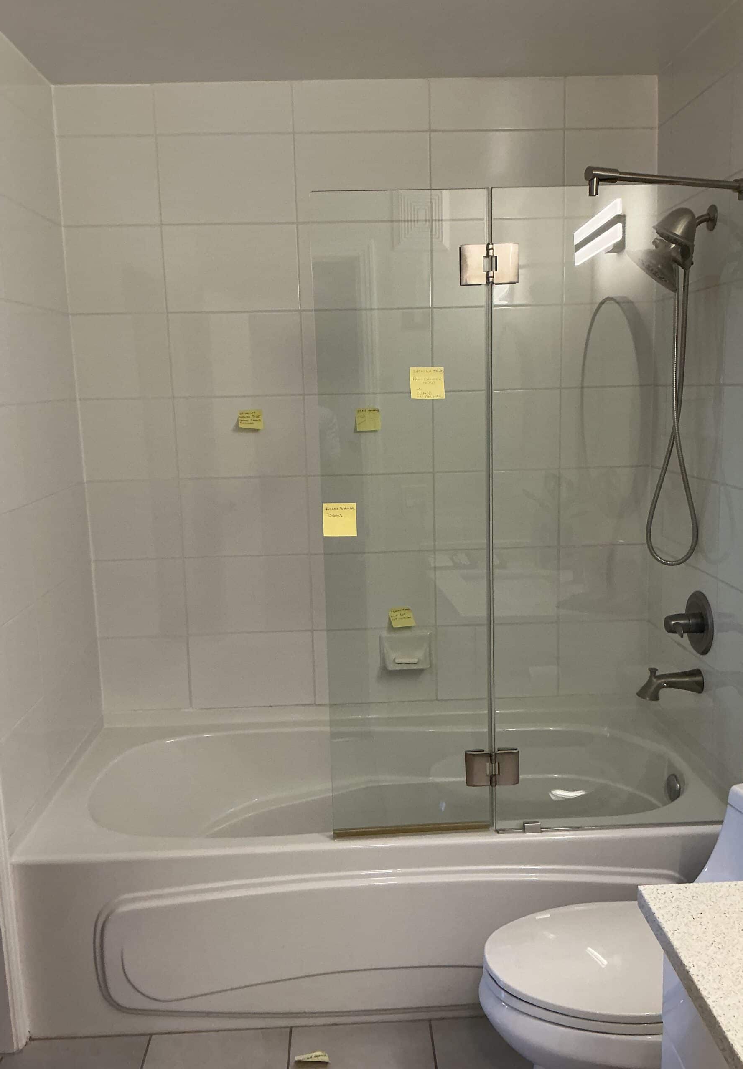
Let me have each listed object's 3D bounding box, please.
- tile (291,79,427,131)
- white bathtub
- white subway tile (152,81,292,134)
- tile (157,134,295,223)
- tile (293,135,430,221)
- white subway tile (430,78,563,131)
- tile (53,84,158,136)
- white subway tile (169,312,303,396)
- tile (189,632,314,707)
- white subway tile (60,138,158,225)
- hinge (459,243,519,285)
[{"bbox_3d":[-0.029,-1.271,2.663,0.402,0.140,0.010,-2,10,-2],"label":"tile"},{"bbox_3d":[0.037,0.898,2.599,1.796,0.507,0.824,-2,10,-2],"label":"white bathtub"},{"bbox_3d":[-0.433,-1.252,2.641,0.400,0.139,0.010,-2,10,-2],"label":"white subway tile"},{"bbox_3d":[-0.423,-1.046,2.645,0.400,0.252,0.012,-2,10,-2],"label":"tile"},{"bbox_3d":[-0.024,-1.074,2.698,0.402,0.253,0.010,-2,10,-2],"label":"tile"},{"bbox_3d":[0.375,-1.284,2.679,0.402,0.141,0.010,-2,10,-2],"label":"white subway tile"},{"bbox_3d":[-0.772,-1.230,2.598,0.288,0.143,0.012,-2,10,-2],"label":"tile"},{"bbox_3d":[-0.415,-0.556,2.761,0.400,0.251,0.010,-2,10,-2],"label":"white subway tile"},{"bbox_3d":[-0.392,0.449,2.948,0.402,0.253,0.010,-2,10,-2],"label":"tile"},{"bbox_3d":[-0.776,-1.051,2.668,0.287,0.253,0.010,-2,10,-2],"label":"white subway tile"},{"bbox_3d":[0.260,-0.596,1.976,0.128,0.086,0.032,-2,10,-2],"label":"hinge"}]

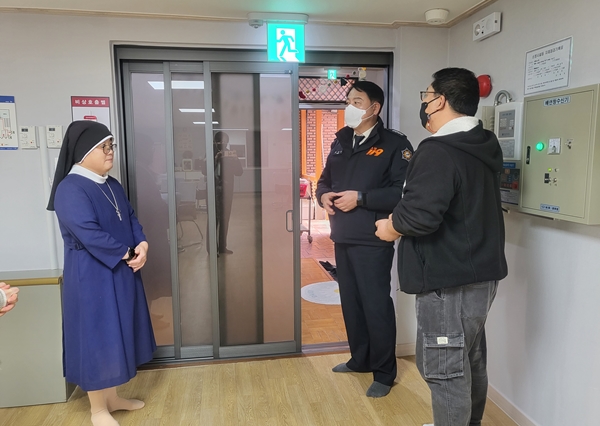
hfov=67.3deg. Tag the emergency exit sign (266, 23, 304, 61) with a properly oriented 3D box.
[{"bbox_3d":[-0.080,-1.035,2.746,0.230,0.235,0.025,-2,8,-9],"label":"emergency exit sign"}]

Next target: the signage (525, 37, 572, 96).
[{"bbox_3d":[1.130,-0.663,2.073,0.008,0.210,0.300,-2,8,-9],"label":"signage"}]

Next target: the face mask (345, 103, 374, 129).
[{"bbox_3d":[0.321,-0.541,2.515,0.120,0.140,0.140,-5,9,-31],"label":"face mask"}]

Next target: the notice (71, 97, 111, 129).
[{"bbox_3d":[-1.243,-0.543,2.700,0.215,0.295,0.008,-2,8,-9],"label":"notice"}]

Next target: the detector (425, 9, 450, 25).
[{"bbox_3d":[0.827,-1.174,2.715,0.138,0.055,0.138,-2,8,-9],"label":"detector"}]

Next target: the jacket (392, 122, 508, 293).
[{"bbox_3d":[0.694,-0.035,2.078,0.460,0.700,0.560,7,10,43],"label":"jacket"}]

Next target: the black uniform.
[{"bbox_3d":[0.384,0.238,2.699,0.570,1.600,0.420,6,10,42],"label":"black uniform"}]

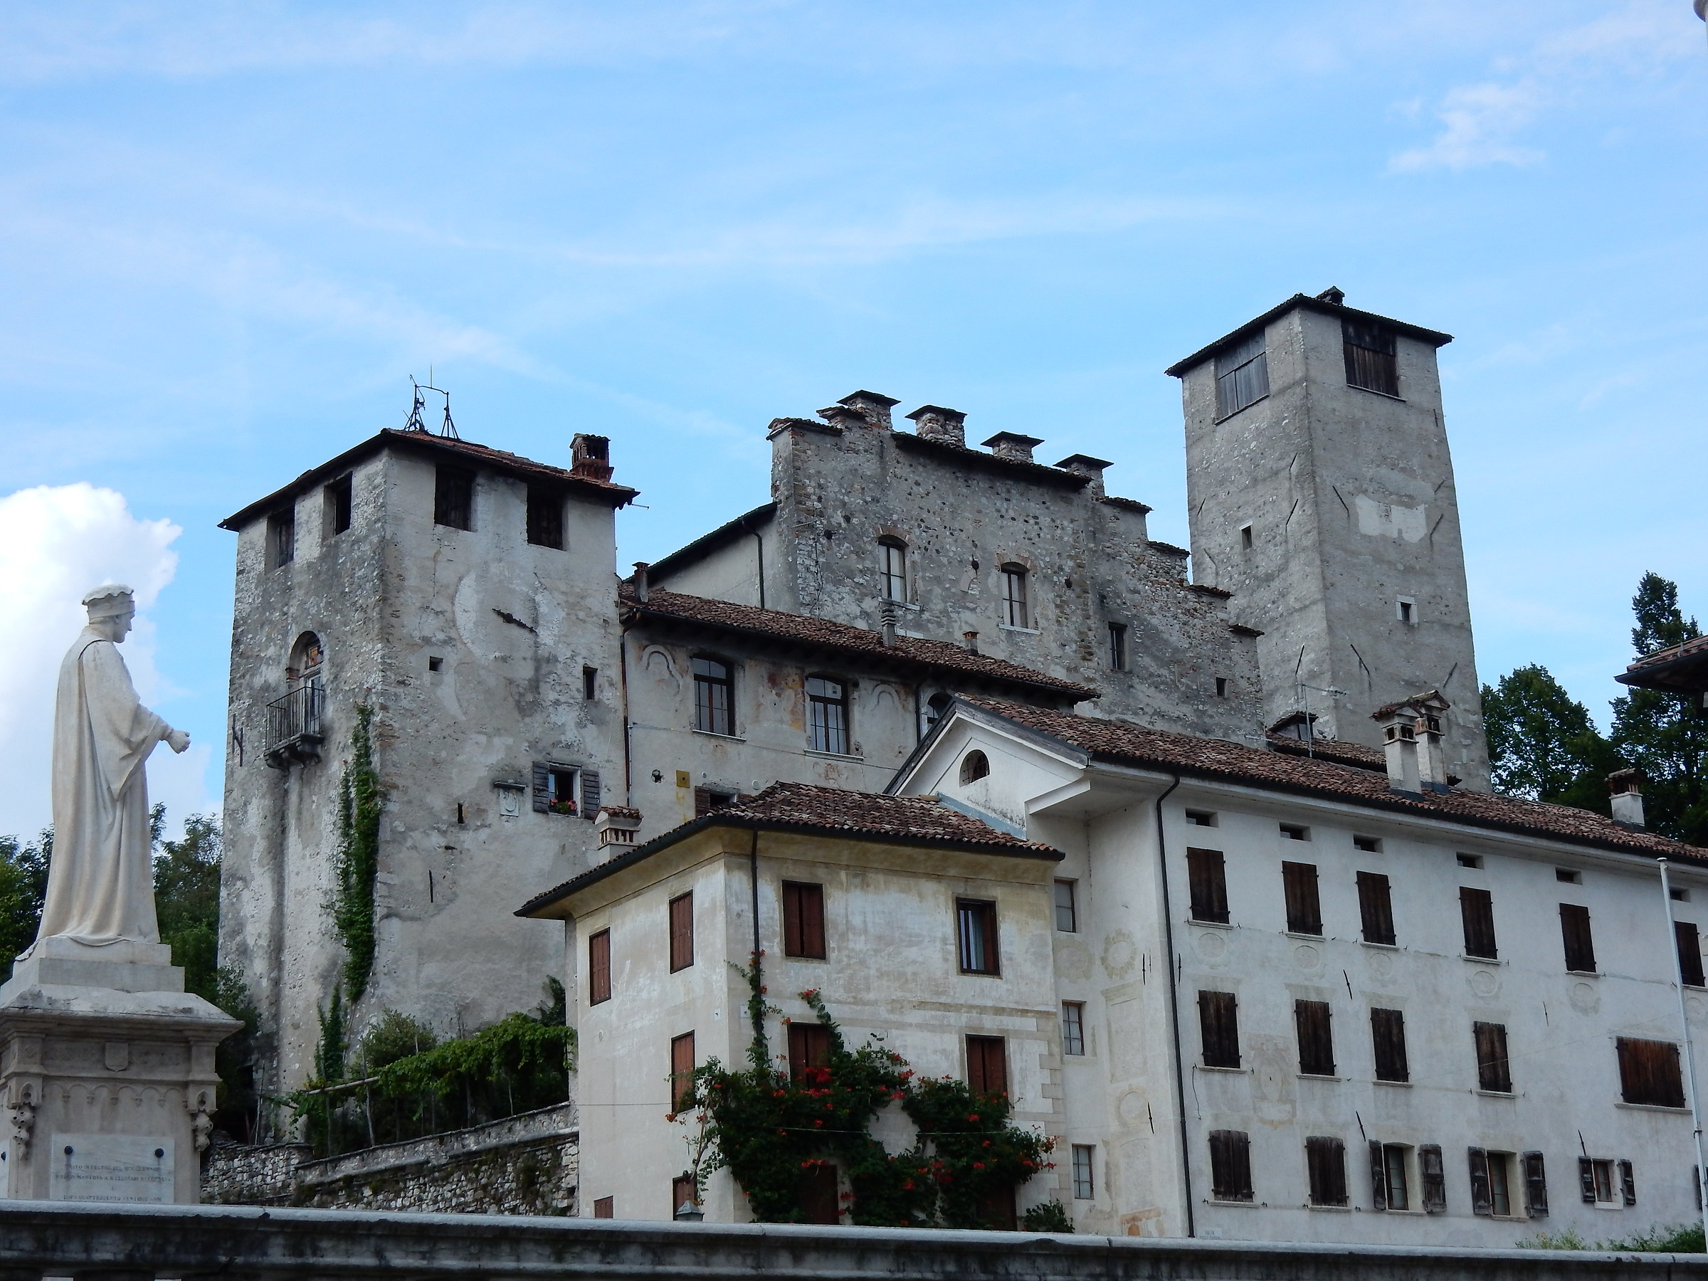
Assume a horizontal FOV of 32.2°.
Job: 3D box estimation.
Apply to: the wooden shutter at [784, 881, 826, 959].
[{"bbox_3d":[-1.034,5.828,61.546,0.957,1.624,0.080,9,-21,-31],"label":"wooden shutter"}]

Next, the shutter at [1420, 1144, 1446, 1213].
[{"bbox_3d":[12.978,11.986,66.021,0.580,1.460,0.080,11,-22,-35],"label":"shutter"}]

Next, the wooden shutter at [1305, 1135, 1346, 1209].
[{"bbox_3d":[9.164,10.276,57.249,1.044,1.323,0.060,11,-21,-38],"label":"wooden shutter"}]

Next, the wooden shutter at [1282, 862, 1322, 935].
[{"bbox_3d":[8.911,5.126,58.777,1.003,1.421,0.060,11,-21,-38],"label":"wooden shutter"}]

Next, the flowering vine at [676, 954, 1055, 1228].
[{"bbox_3d":[0.329,9.016,57.229,8.246,5.589,1.000,8,-20,-30],"label":"flowering vine"}]

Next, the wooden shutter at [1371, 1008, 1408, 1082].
[{"bbox_3d":[12.007,9.097,66.384,1.003,1.617,0.080,11,-22,-35],"label":"wooden shutter"}]

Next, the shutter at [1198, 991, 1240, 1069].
[{"bbox_3d":[7.273,7.729,58.798,0.984,1.506,0.060,11,-21,-36],"label":"shutter"}]

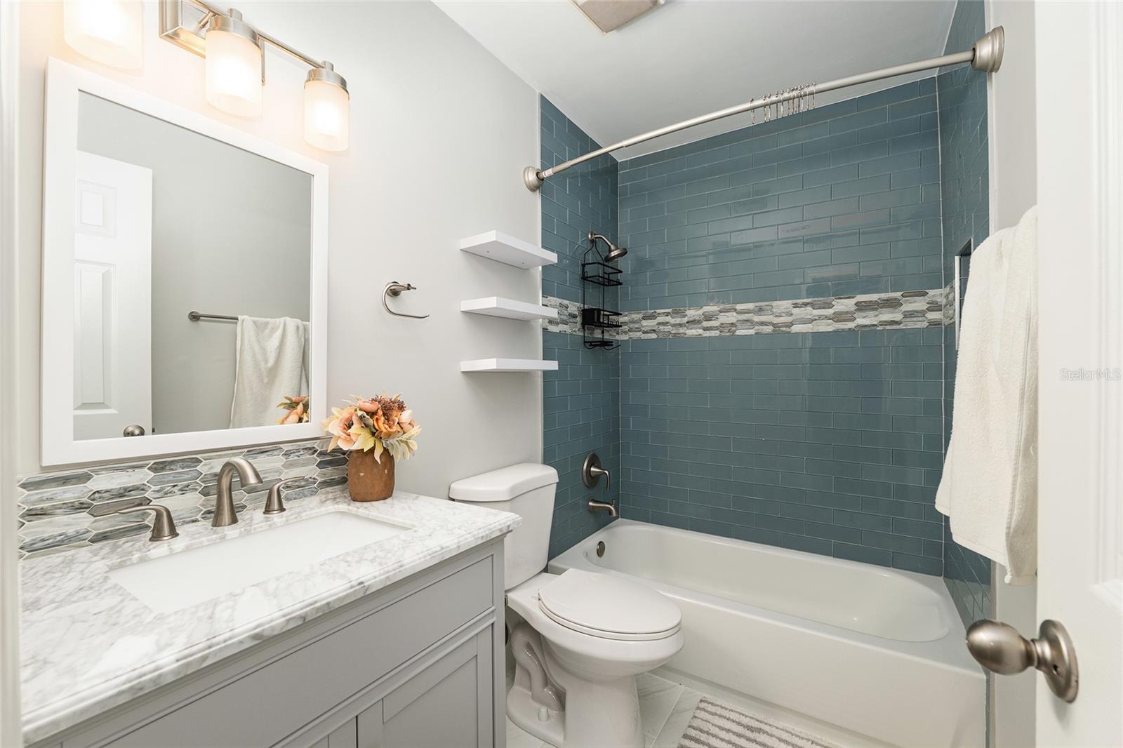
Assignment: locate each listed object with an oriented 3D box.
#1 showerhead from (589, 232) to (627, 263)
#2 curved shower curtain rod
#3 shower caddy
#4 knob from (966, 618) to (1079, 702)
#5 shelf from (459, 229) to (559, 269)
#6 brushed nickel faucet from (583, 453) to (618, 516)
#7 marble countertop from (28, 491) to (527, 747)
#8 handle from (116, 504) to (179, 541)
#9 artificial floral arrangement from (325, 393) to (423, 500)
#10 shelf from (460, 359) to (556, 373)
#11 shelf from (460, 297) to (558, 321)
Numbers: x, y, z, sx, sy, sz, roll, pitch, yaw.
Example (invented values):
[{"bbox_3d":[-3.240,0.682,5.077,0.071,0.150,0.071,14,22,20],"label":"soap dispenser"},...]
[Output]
[{"bbox_3d":[0.244,-0.681,2.302,0.215,0.180,0.105,0,0,34],"label":"showerhead"},{"bbox_3d":[0.508,-0.869,1.532,1.520,0.110,0.165,0,0,29],"label":"curved shower curtain rod"},{"bbox_3d":[0.223,-0.426,2.339,0.120,0.590,0.230,0,0,34],"label":"shower caddy"},{"bbox_3d":[0.438,0.267,0.423,0.065,0.067,0.067,0,0,28],"label":"knob"},{"bbox_3d":[-0.189,-0.472,1.697,0.174,0.037,0.378,0,0,34],"label":"shelf"},{"bbox_3d":[0.223,0.586,2.304,0.160,0.305,0.185,0,0,34],"label":"brushed nickel faucet"},{"bbox_3d":[-0.542,0.330,0.815,0.563,0.030,0.785,0,0,34],"label":"marble countertop"},{"bbox_3d":[-0.782,0.284,0.829,0.048,0.067,0.094,0,0,34],"label":"handle"},{"bbox_3d":[-0.493,0.183,1.136,0.235,0.270,0.245,0,0,34],"label":"artificial floral arrangement"},{"bbox_3d":[-0.188,-0.030,1.694,0.174,0.037,0.378,0,0,34],"label":"shelf"},{"bbox_3d":[-0.188,-0.247,1.695,0.174,0.037,0.378,0,0,34],"label":"shelf"}]

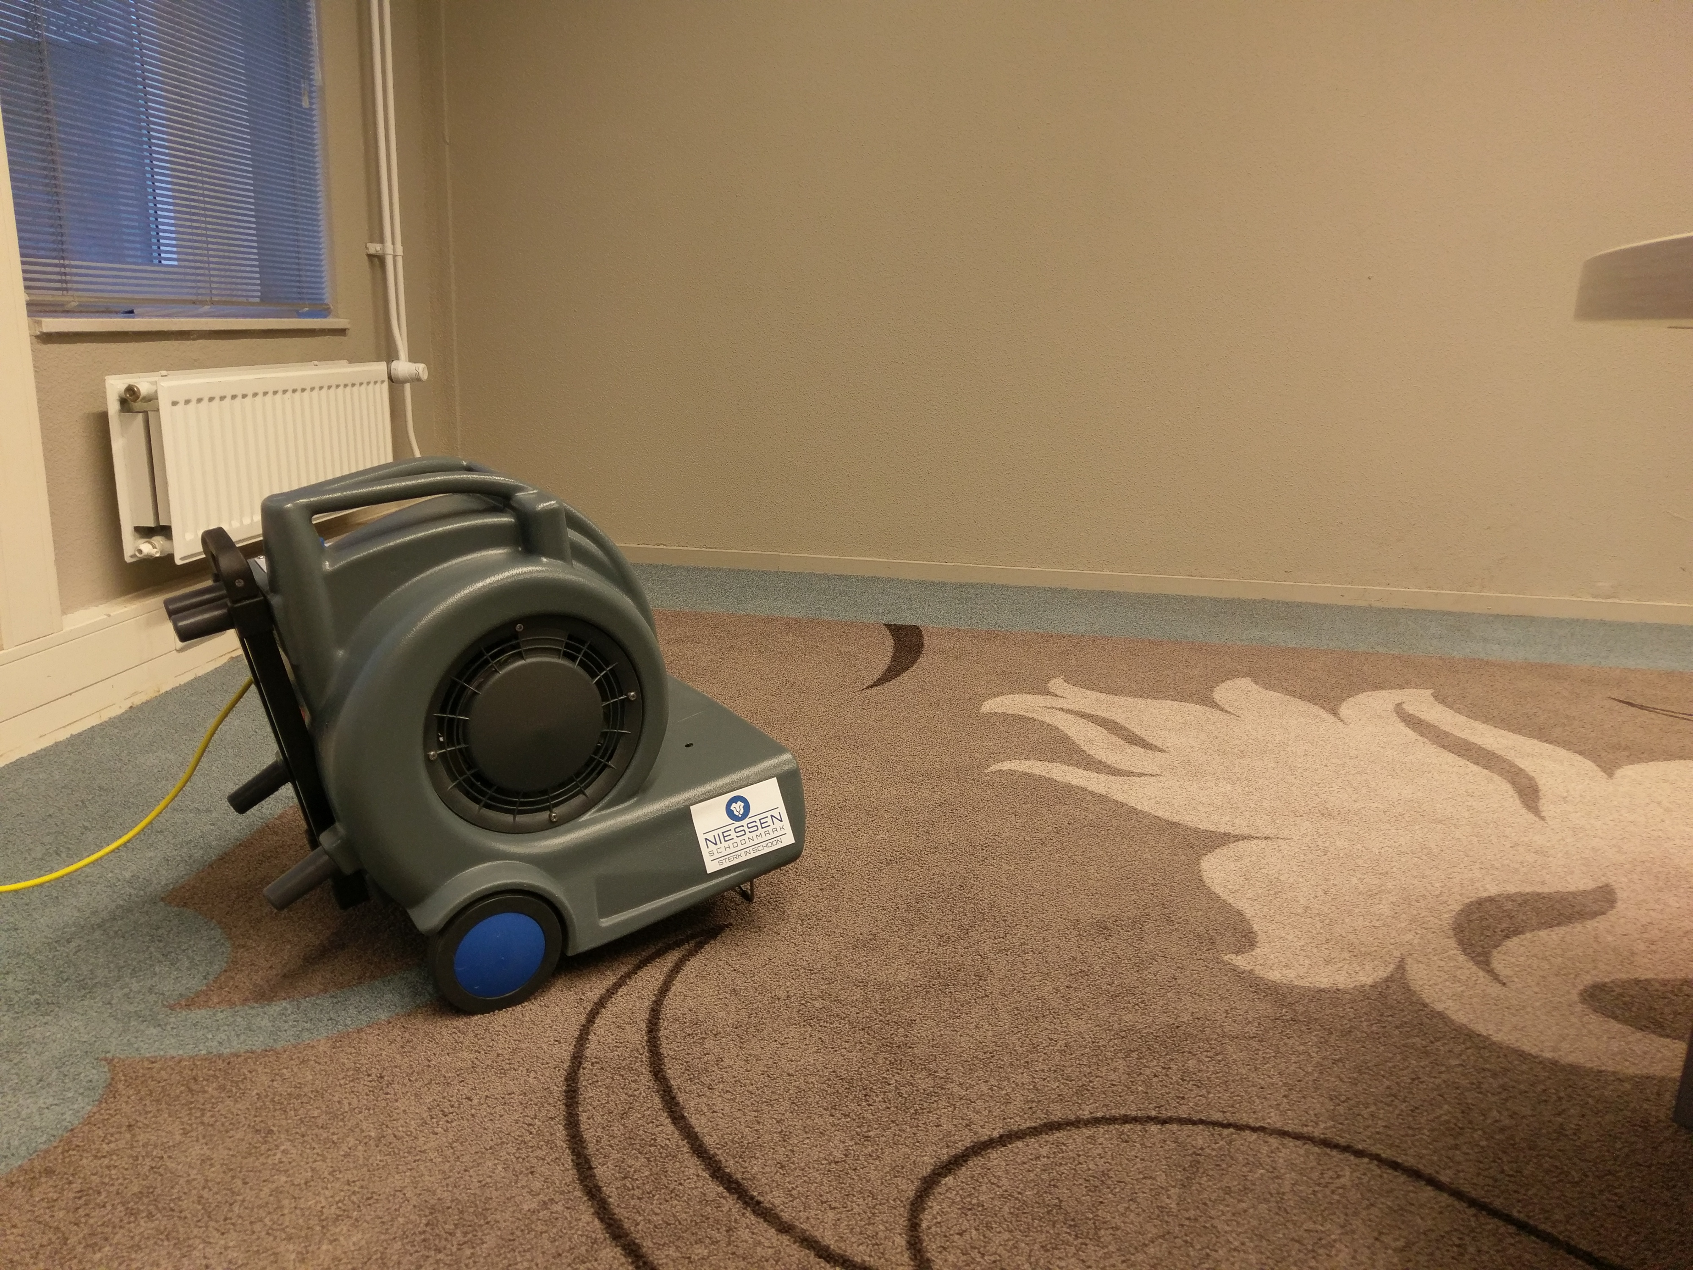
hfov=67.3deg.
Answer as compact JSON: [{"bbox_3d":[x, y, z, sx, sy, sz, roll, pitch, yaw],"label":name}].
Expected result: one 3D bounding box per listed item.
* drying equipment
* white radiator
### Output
[{"bbox_3d":[-0.393,0.070,1.364,0.560,0.530,0.420,-12,19,-29],"label":"drying equipment"},{"bbox_3d":[-1.104,-0.360,2.458,0.100,0.300,0.800,4,14,5],"label":"white radiator"}]

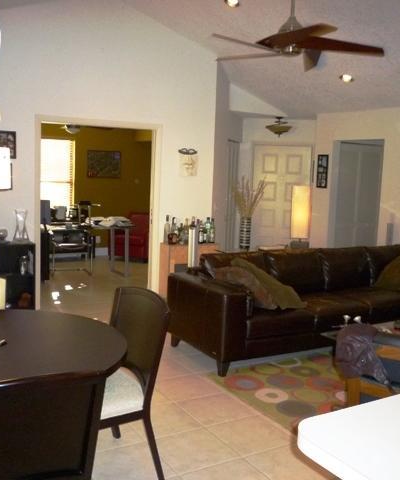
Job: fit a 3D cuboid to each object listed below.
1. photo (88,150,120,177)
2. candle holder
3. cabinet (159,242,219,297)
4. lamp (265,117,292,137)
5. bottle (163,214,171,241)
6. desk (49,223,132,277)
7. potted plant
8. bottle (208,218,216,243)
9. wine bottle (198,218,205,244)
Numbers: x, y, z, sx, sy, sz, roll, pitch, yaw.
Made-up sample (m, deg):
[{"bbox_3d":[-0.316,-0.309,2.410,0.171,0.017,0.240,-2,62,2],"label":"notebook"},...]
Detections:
[{"bbox_3d":[-1.788,-1.403,10.037,0.661,0.508,0.035,-1,7,-31],"label":"photo"},{"bbox_3d":[-1.860,-0.154,5.572,0.165,0.340,0.165,-1,7,-31],"label":"candle holder"},{"bbox_3d":[-0.149,0.399,6.648,0.690,0.719,0.300,-1,7,-31],"label":"cabinet"},{"bbox_3d":[1.069,-1.533,7.275,0.370,0.285,0.370,2,6,0],"label":"lamp"},{"bbox_3d":[-0.391,-0.129,6.455,0.080,0.350,0.080,-1,7,-31],"label":"bottle"},{"bbox_3d":[-1.693,0.181,8.026,1.200,0.740,0.620,-1,7,-31],"label":"desk"},{"bbox_3d":[0.517,-0.277,5.599,0.340,0.770,0.280,-1,7,-31],"label":"potted plant"},{"bbox_3d":[0.158,-0.124,6.768,0.085,0.320,0.085,-1,7,-31],"label":"bottle"},{"bbox_3d":[0.025,-0.106,6.654,0.075,0.297,0.075,2,6,0],"label":"wine bottle"}]

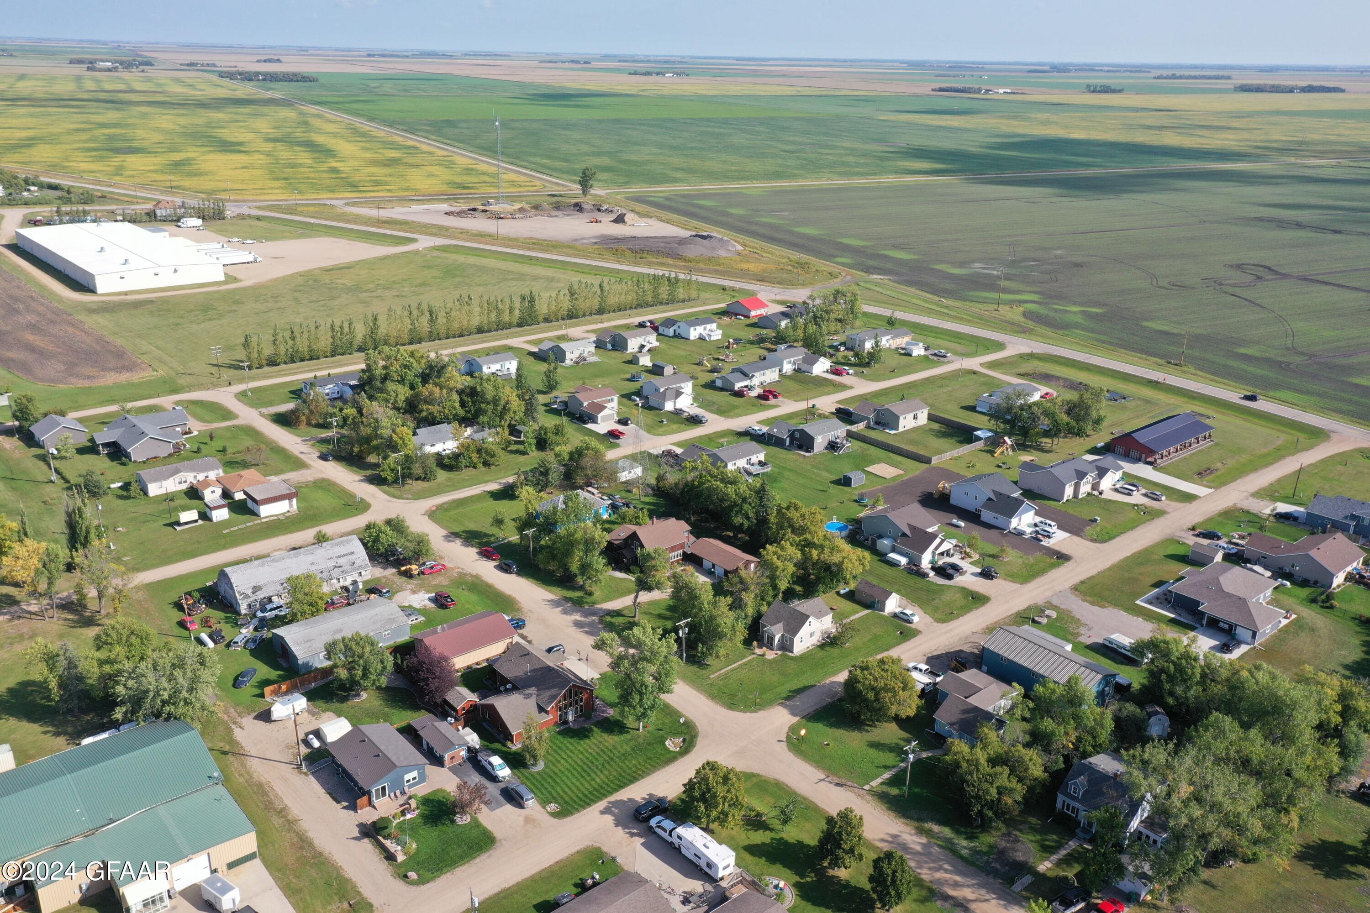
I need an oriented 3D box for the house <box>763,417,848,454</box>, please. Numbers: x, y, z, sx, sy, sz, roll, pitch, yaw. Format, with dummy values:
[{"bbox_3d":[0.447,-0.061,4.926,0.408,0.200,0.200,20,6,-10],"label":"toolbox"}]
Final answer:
[{"bbox_3d":[32.610,-6.490,286.270,17.200,5.400,14.600,-15,26,-37],"label":"house"}]

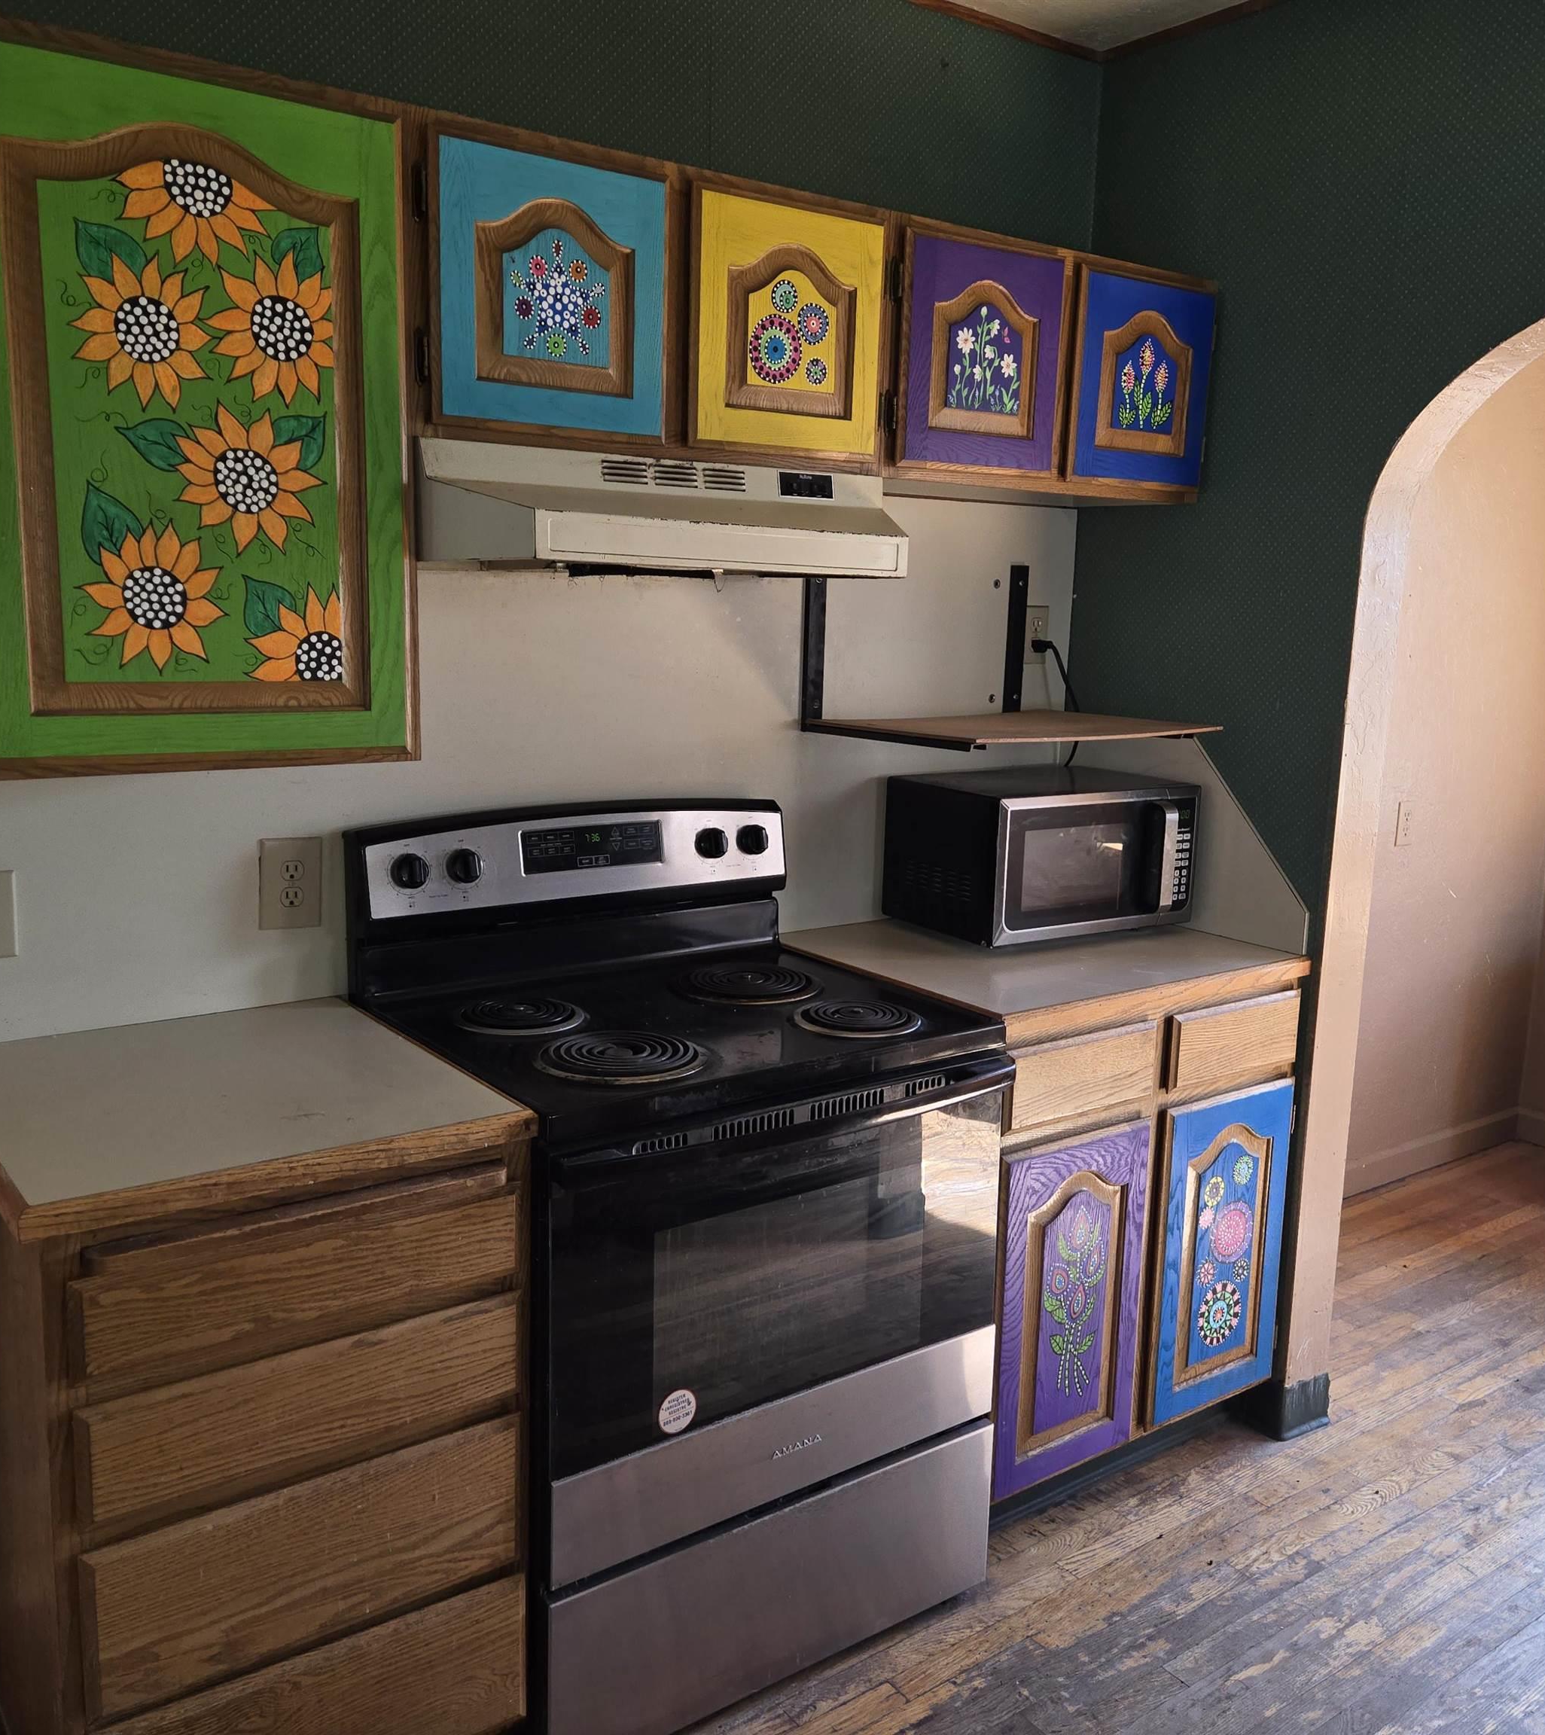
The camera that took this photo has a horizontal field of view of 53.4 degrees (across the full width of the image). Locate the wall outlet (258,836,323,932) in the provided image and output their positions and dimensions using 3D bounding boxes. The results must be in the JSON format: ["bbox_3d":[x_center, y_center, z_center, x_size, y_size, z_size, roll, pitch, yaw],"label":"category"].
[{"bbox_3d":[-0.686,0.025,2.201,0.090,0.131,0.012,-6,13,-36],"label":"wall outlet"}]

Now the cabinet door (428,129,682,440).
[{"bbox_3d":[-0.281,-0.739,1.990,0.347,0.350,0.028,-6,12,-36],"label":"cabinet door"}]

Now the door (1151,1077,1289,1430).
[{"bbox_3d":[0.789,0.678,2.716,0.333,0.580,0.022,-6,12,-36],"label":"door"}]

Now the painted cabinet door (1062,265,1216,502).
[{"bbox_3d":[0.644,-0.844,2.681,0.339,0.349,0.022,-6,12,-36],"label":"painted cabinet door"}]

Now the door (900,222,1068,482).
[{"bbox_3d":[0.336,-0.812,2.458,0.341,0.349,0.022,-6,12,-36],"label":"door"}]

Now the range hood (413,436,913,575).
[{"bbox_3d":[-0.189,-0.508,2.218,0.760,0.164,0.479,-6,12,-35],"label":"range hood"}]

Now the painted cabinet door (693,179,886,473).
[{"bbox_3d":[0.021,-0.775,2.225,0.341,0.348,0.020,-6,12,-35],"label":"painted cabinet door"}]

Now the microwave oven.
[{"bbox_3d":[0.507,-0.024,2.892,0.500,0.272,0.335,-5,13,-34],"label":"microwave oven"}]

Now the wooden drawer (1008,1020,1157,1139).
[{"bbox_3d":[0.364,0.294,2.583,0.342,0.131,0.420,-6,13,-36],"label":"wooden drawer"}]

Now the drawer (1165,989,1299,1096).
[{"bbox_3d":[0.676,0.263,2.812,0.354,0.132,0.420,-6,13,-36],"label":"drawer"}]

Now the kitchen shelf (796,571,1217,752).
[{"bbox_3d":[0.442,-0.390,2.747,0.667,0.306,0.412,-6,12,-35],"label":"kitchen shelf"}]

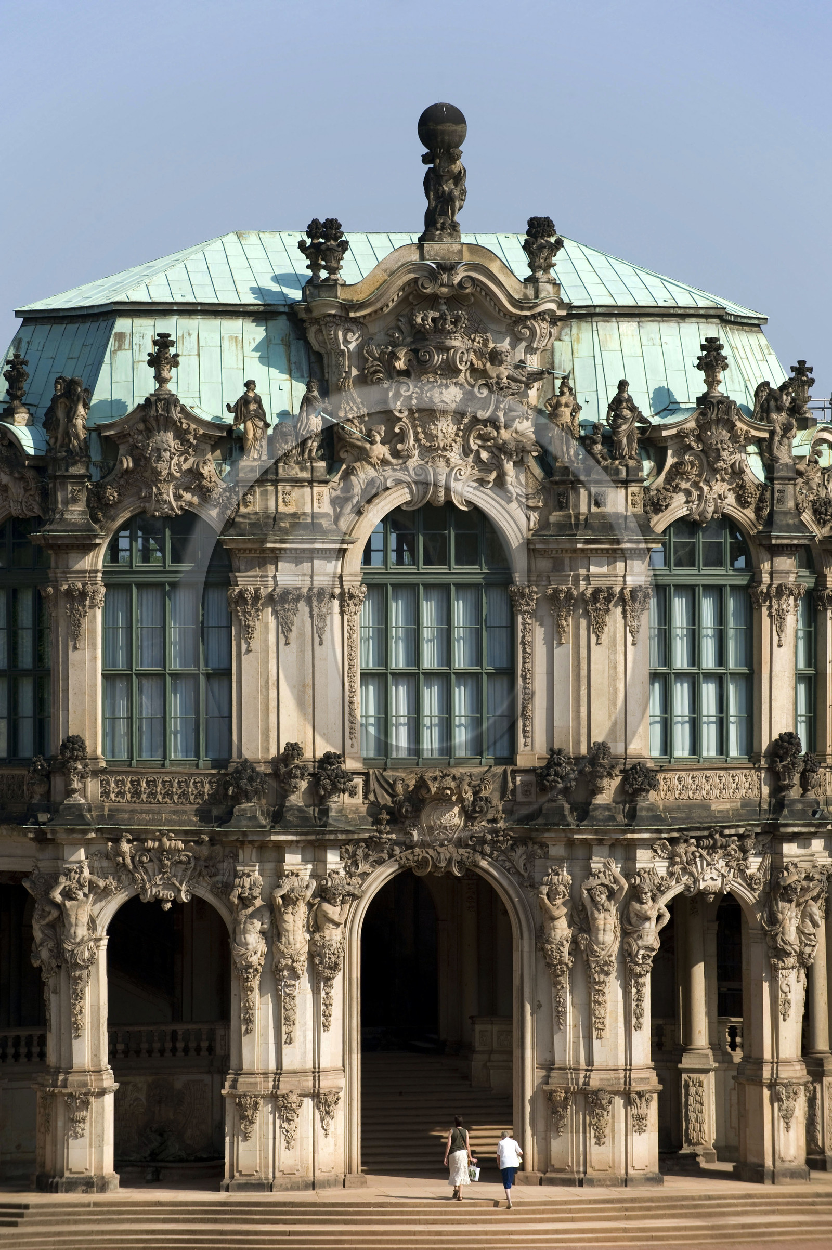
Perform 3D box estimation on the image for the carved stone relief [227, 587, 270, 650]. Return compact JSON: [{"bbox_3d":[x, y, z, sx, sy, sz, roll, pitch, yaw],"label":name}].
[{"bbox_3d":[-3.510,-0.143,138.200,0.860,1.324,0.300,0,0,6],"label":"carved stone relief"}]

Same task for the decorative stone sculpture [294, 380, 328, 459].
[{"bbox_3d":[-2.205,-4.308,138.500,0.720,1.694,0.600,0,0,-22],"label":"decorative stone sculpture"}]

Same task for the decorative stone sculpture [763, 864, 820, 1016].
[{"bbox_3d":[7.615,6.382,133.400,1.020,3.221,0.780,0,0,-20],"label":"decorative stone sculpture"}]

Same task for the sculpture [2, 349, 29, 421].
[{"bbox_3d":[-8.256,-4.946,136.000,0.480,1.480,0.480,0,0,20],"label":"sculpture"}]

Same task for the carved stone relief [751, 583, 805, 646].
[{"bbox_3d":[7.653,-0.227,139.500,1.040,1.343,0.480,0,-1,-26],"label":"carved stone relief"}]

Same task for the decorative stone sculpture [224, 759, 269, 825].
[{"bbox_3d":[-3.509,3.470,136.200,0.908,1.392,0.850,0,0,-5],"label":"decorative stone sculpture"}]

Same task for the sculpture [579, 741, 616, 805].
[{"bbox_3d":[3.810,3.113,138.300,0.800,1.325,0.700,0,0,-9],"label":"sculpture"}]

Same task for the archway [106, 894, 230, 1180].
[{"bbox_3d":[-4.983,8.282,132.500,2.450,5.751,0.950,0,0,18],"label":"archway"}]

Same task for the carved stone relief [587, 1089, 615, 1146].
[{"bbox_3d":[3.751,10.064,134.400,0.540,1.140,0.250,0,0,-5],"label":"carved stone relief"}]

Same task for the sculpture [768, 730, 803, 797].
[{"bbox_3d":[7.485,2.802,133.200,0.700,1.322,0.680,0,0,0],"label":"sculpture"}]

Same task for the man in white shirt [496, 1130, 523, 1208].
[{"bbox_3d":[1.898,11.024,133.500,0.540,1.582,0.450,0,-1,-7],"label":"man in white shirt"}]

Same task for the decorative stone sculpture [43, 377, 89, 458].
[{"bbox_3d":[-6.987,-4.174,132.000,0.900,1.700,0.600,0,-1,8],"label":"decorative stone sculpture"}]

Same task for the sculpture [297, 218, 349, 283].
[{"bbox_3d":[-1.882,-7.601,133.800,1.000,1.300,0.800,0,-1,-14],"label":"sculpture"}]

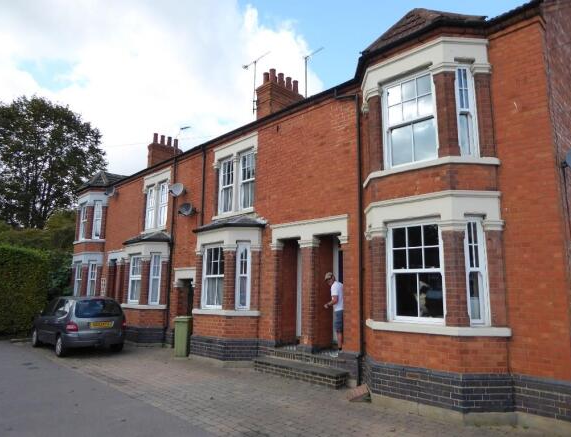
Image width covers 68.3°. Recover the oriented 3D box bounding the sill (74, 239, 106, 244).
[{"bbox_3d":[-8.856,1.095,18.917,0.638,0.121,2.442,10,-13,-42],"label":"sill"}]

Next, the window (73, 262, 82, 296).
[{"bbox_3d":[-9.233,2.782,18.874,0.100,1.640,1.000,10,-13,-42],"label":"window"}]

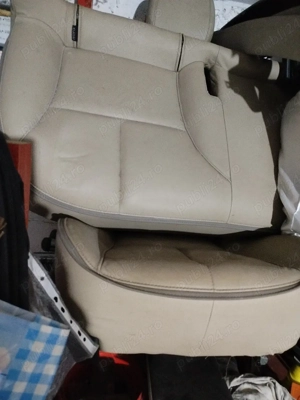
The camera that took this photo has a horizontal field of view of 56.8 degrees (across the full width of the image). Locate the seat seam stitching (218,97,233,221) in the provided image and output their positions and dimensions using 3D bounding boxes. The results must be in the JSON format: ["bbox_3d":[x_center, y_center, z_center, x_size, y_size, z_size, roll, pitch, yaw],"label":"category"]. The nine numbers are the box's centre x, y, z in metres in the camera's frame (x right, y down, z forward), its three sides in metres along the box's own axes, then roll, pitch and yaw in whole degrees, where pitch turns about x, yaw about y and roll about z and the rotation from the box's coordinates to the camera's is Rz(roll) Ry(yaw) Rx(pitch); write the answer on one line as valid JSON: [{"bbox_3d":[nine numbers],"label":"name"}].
[{"bbox_3d":[0.216,-0.127,0.774,0.022,0.030,0.410,9,66,-11],"label":"seat seam stitching"}]

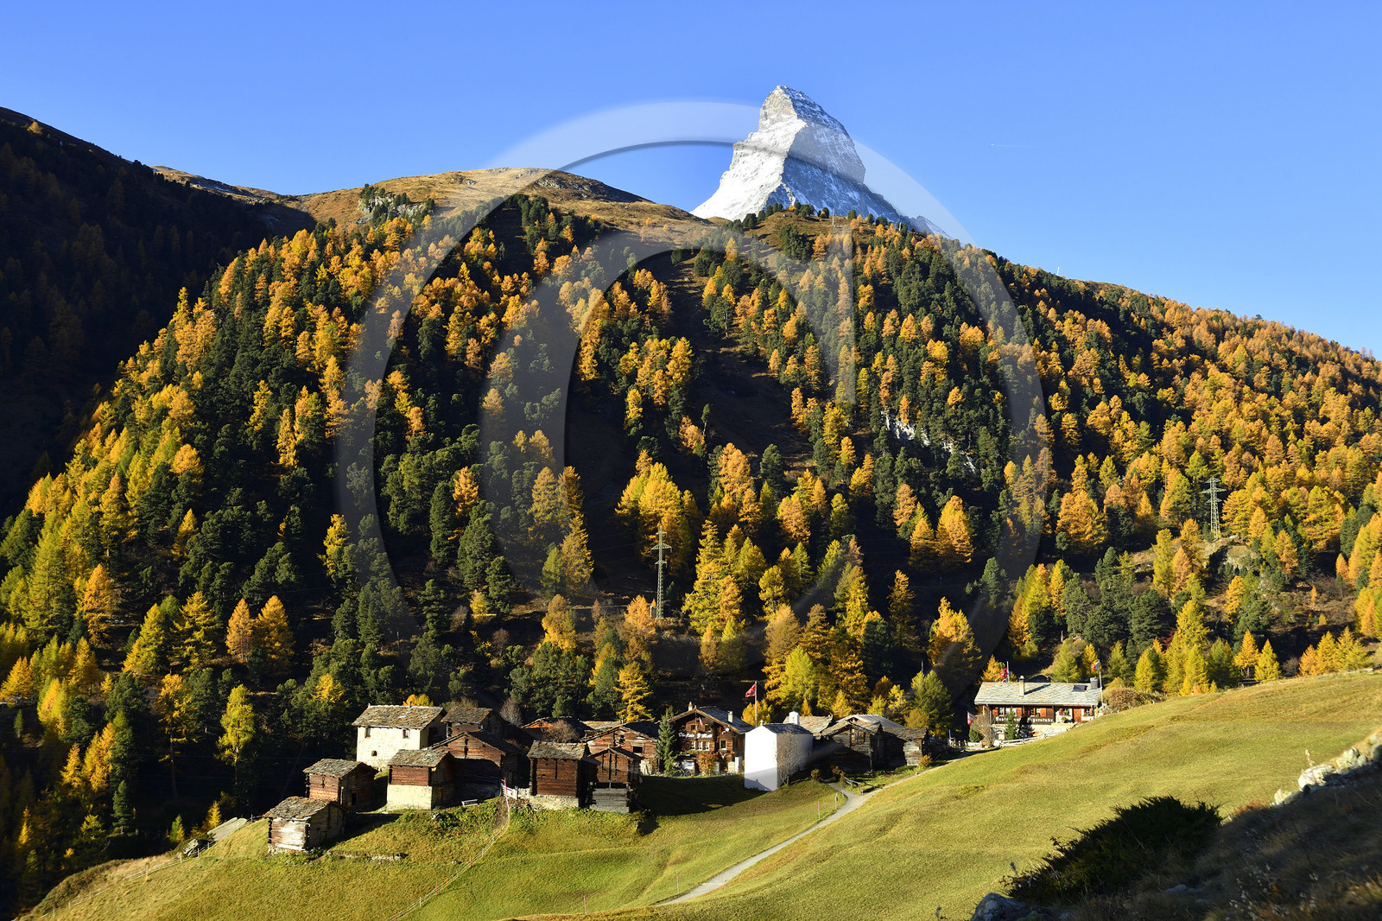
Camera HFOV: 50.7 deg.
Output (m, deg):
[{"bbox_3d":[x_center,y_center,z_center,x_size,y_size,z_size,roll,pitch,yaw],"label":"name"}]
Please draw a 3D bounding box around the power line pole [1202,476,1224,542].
[{"bbox_3d":[194.007,17.701,540.101,9.600,23.500,2.900,-10,-14,44],"label":"power line pole"}]

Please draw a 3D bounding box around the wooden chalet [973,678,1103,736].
[{"bbox_3d":[51.120,36.426,211.830,18.000,8.300,11.000,-4,-11,22],"label":"wooden chalet"}]

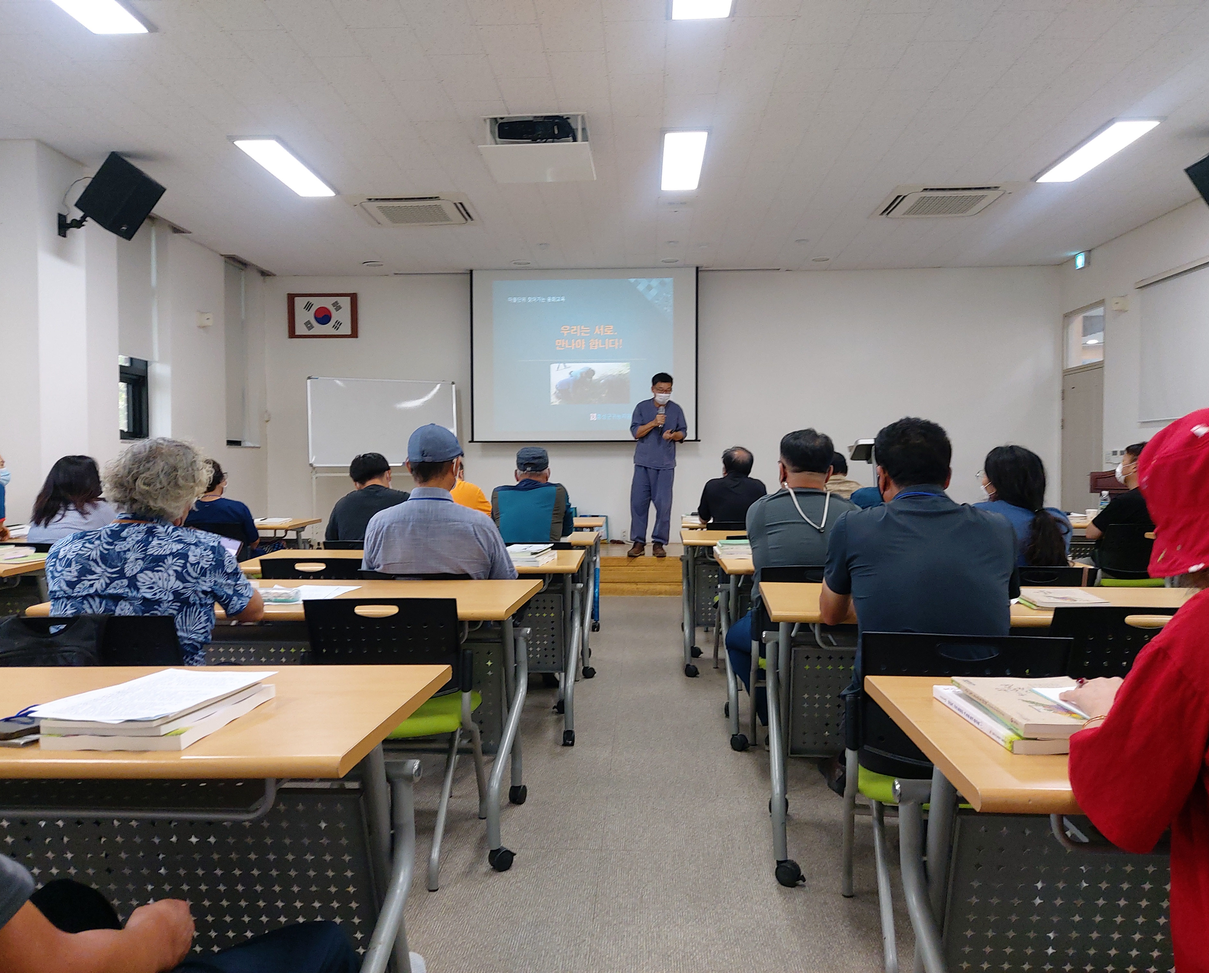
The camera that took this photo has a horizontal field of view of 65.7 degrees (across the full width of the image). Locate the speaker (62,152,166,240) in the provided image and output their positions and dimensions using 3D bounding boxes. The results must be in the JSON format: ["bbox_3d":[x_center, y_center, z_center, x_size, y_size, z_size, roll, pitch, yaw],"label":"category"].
[{"bbox_3d":[-3.205,-1.909,6.206,0.280,0.430,0.310,34,1,0],"label":"speaker"}]

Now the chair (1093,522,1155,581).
[{"bbox_3d":[3.039,0.596,5.586,0.500,0.800,0.560,0,1,-2],"label":"chair"}]

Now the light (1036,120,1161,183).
[{"bbox_3d":[3.240,-2.204,6.180,0.290,0.060,1.240,0,1,2],"label":"light"}]

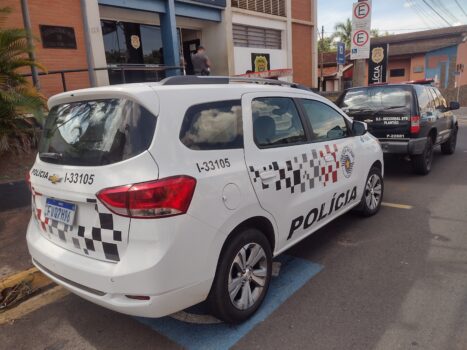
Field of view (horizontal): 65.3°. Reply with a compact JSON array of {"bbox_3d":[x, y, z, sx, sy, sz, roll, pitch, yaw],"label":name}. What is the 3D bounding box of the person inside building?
[{"bbox_3d":[-0.837,-2.695,10.166,0.540,1.730,0.360,0,12,17],"label":"person inside building"}]

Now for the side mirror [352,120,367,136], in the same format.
[{"bbox_3d":[1.352,-0.502,3.909,0.180,0.155,0.120,5,14,39],"label":"side mirror"}]

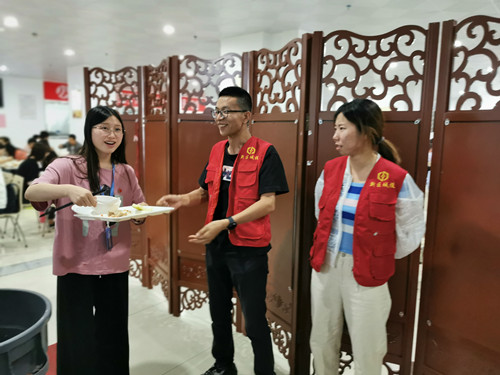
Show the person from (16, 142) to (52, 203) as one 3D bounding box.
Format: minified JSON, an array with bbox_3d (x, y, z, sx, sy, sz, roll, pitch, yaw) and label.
[{"bbox_3d":[-2.927,0.017,5.374,0.500,1.220,0.700,2,9,5],"label":"person"}]

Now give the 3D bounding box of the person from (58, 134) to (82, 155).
[{"bbox_3d":[-4.334,-0.649,9.525,0.560,1.220,0.720,0,9,-8],"label":"person"}]

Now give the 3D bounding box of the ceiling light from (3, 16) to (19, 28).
[{"bbox_3d":[-3.450,-2.379,5.623,0.170,0.070,0.170,1,9,0],"label":"ceiling light"}]

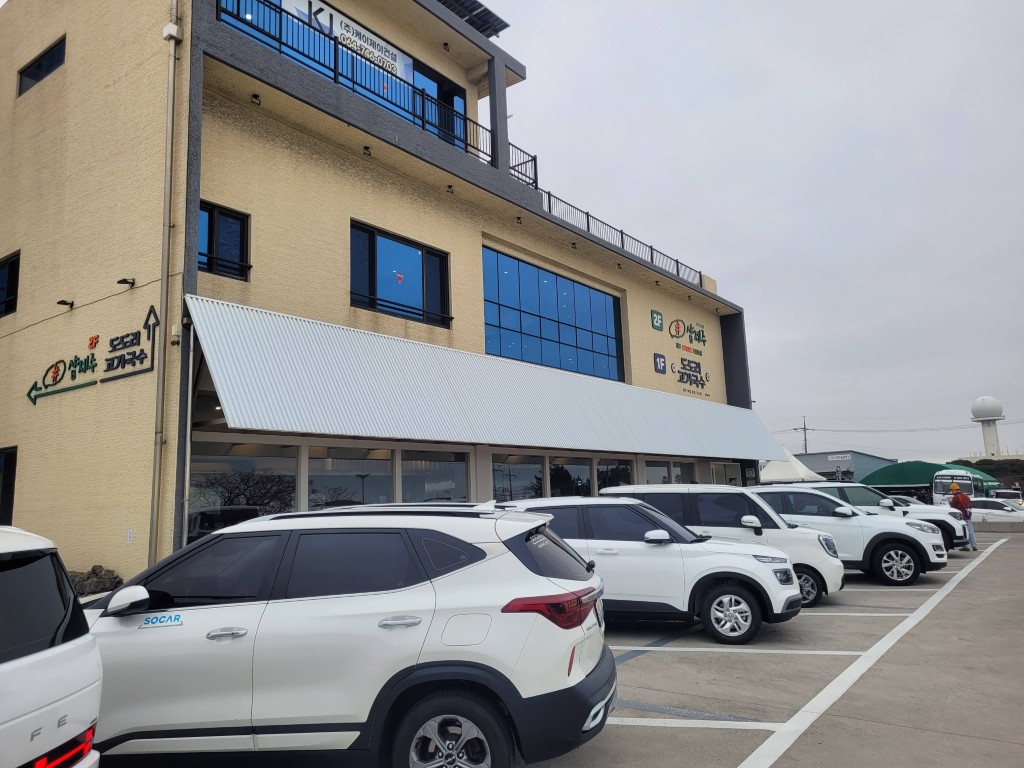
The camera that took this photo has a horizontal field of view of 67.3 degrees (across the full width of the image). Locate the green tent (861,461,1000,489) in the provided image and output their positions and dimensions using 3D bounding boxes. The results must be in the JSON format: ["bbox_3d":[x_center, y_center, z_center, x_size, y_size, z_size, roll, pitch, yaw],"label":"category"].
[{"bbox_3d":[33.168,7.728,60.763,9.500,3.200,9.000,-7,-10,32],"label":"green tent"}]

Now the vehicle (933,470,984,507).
[{"bbox_3d":[31.528,7.688,53.940,2.450,3.100,10.000,-7,-10,32],"label":"vehicle"}]

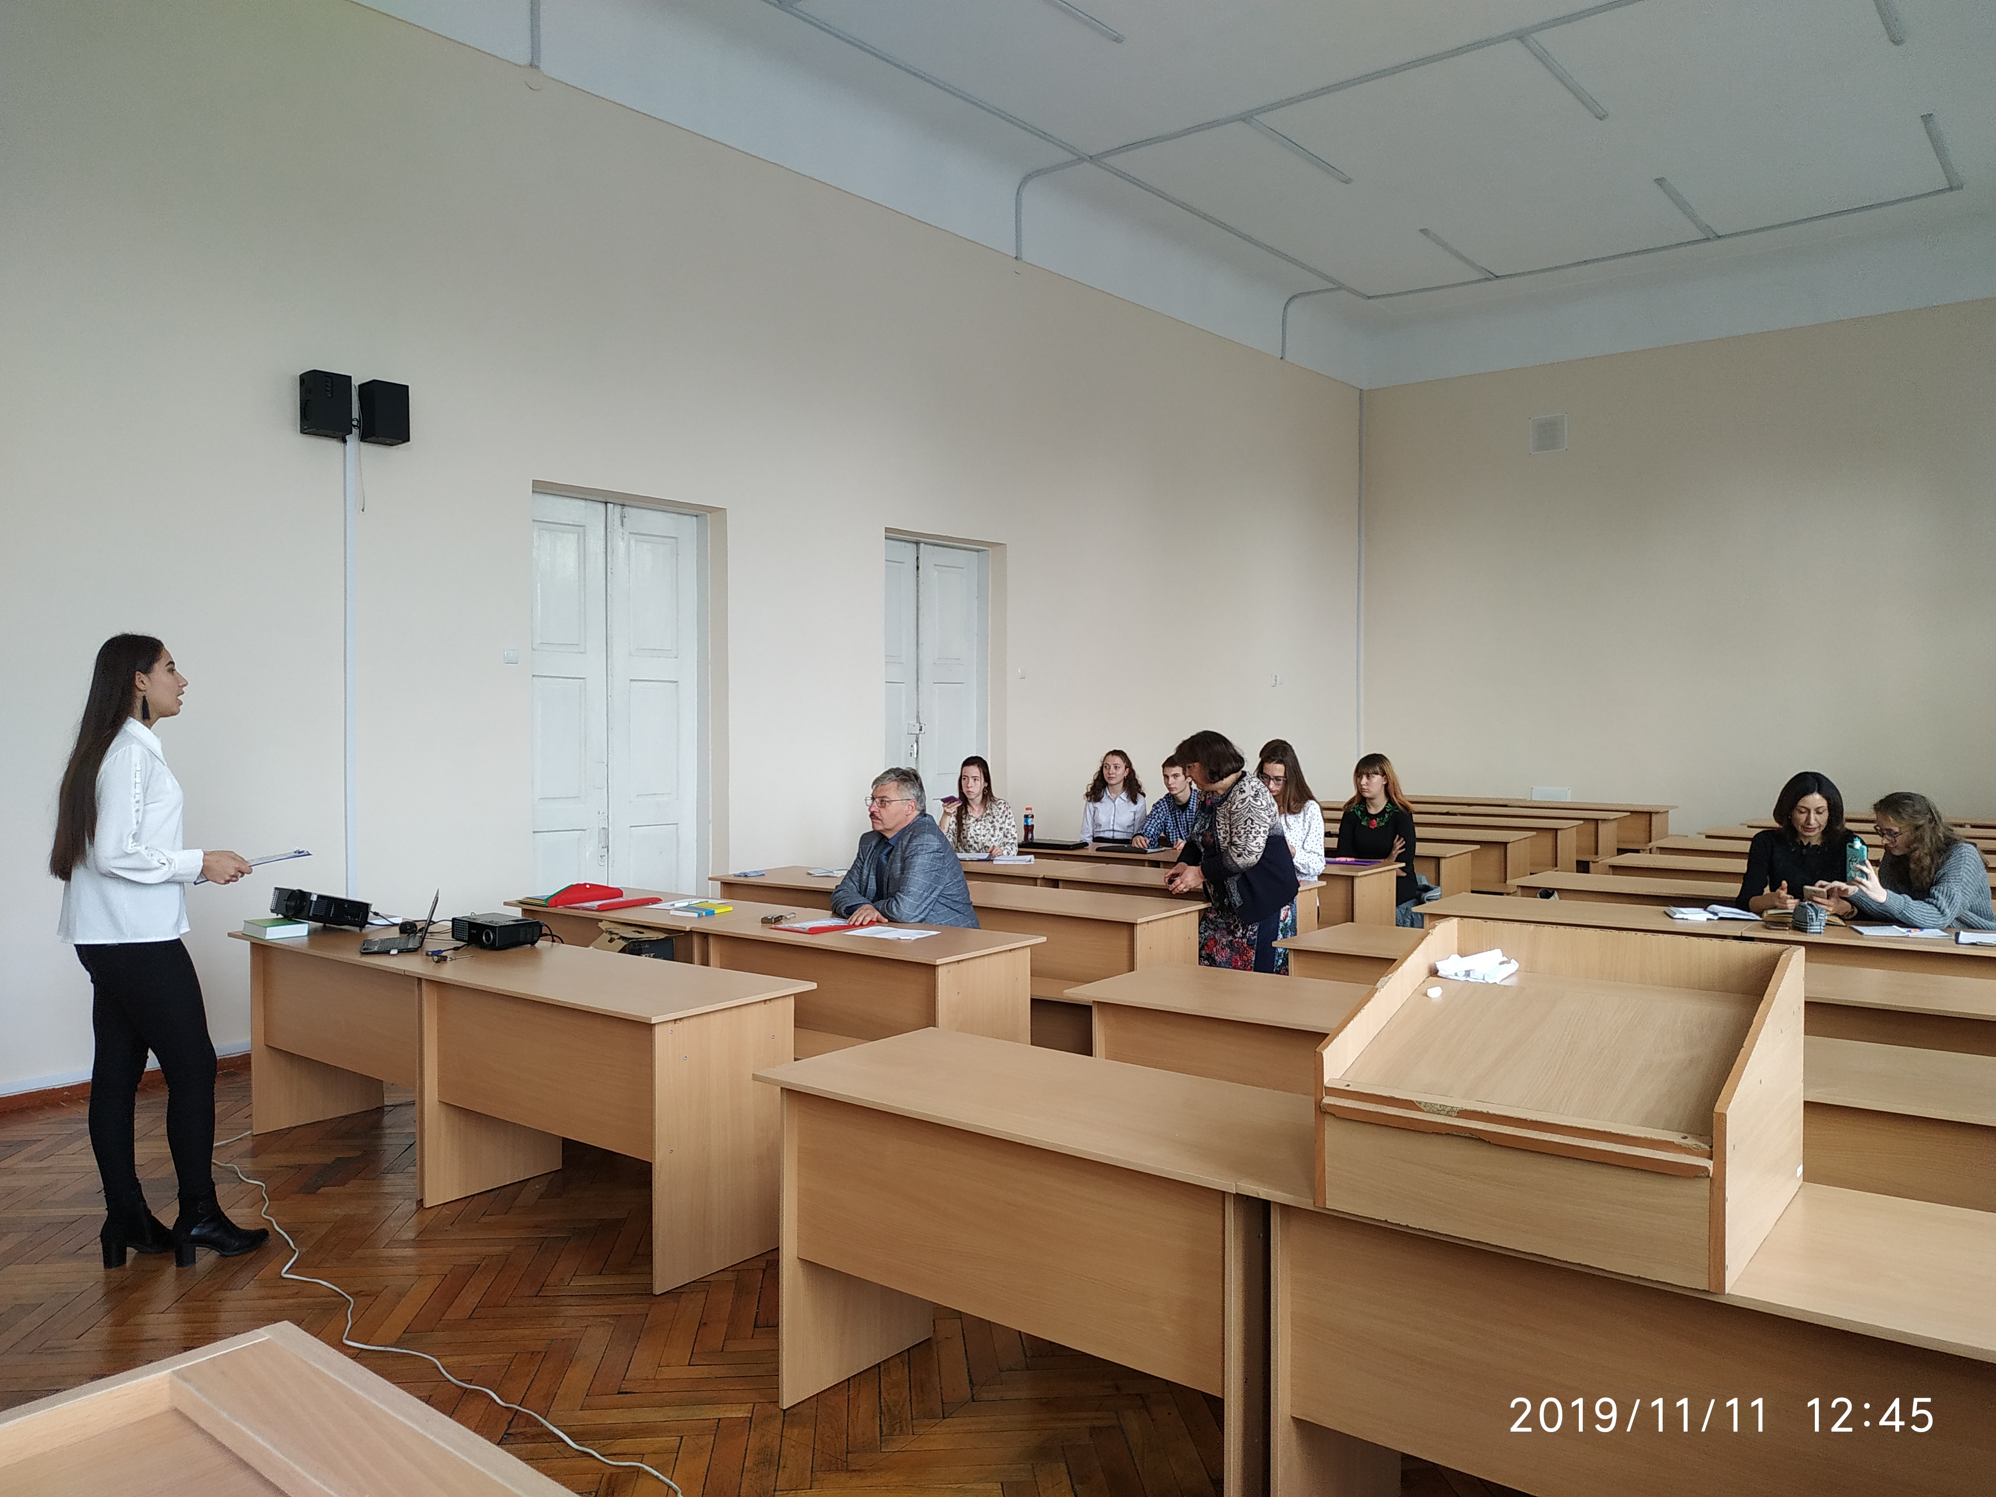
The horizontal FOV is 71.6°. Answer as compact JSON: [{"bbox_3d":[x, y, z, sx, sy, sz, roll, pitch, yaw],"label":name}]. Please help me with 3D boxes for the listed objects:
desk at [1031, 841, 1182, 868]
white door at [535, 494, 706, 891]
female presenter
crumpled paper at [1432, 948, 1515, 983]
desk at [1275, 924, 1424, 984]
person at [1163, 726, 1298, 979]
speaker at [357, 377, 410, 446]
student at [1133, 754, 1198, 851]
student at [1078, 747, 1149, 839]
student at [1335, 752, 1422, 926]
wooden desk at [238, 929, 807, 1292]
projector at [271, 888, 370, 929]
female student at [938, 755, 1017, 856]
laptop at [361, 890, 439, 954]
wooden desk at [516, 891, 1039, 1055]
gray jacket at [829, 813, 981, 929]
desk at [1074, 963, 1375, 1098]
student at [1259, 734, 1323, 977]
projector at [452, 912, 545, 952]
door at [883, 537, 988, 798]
[{"bbox_3d":[0.515,0.955,7.978,1.200,0.750,0.605,1,2,37],"label":"desk"},{"bbox_3d":[-2.151,-0.022,7.797,0.088,2.715,1.294,1,2,38],"label":"white door"},{"bbox_3d":[-2.347,0.559,3.877,0.460,1.757,0.500,1,2,38],"label":"female presenter"},{"bbox_3d":[0.874,0.396,2.515,0.132,0.049,0.088,1,2,38],"label":"crumpled paper"},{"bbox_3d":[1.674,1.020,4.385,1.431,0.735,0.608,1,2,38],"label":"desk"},{"bbox_3d":[0.905,0.666,5.304,0.530,1.470,0.480,-1,2,-15],"label":"person"},{"bbox_3d":[-2.787,-1.520,6.289,0.158,0.253,0.153,1,2,42],"label":"speaker"},{"bbox_3d":[1.051,0.689,7.983,0.500,1.280,0.680,1,2,37],"label":"student"},{"bbox_3d":[0.641,0.653,8.134,0.490,1.274,0.706,0,2,30],"label":"student"},{"bbox_3d":[1.941,0.668,7.109,0.490,1.274,0.706,1,2,38],"label":"student"},{"bbox_3d":[-1.685,1.054,4.603,2.458,0.731,0.597,1,2,38],"label":"wooden desk"},{"bbox_3d":[-2.458,0.582,5.026,0.299,0.103,0.225,1,-12,39],"label":"projector"},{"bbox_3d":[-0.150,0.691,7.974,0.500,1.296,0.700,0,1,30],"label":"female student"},{"bbox_3d":[-2.027,0.590,4.697,0.235,0.195,0.270,-1,1,-18],"label":"laptop"},{"bbox_3d":[-0.977,1.032,5.459,2.458,0.731,0.597,1,2,38],"label":"wooden desk"},{"bbox_3d":[-0.336,0.572,5.353,0.540,0.630,0.530,1,2,43],"label":"gray jacket"},{"bbox_3d":[0.852,1.060,3.812,1.229,0.731,0.597,1,2,38],"label":"desk"},{"bbox_3d":[1.399,0.657,6.787,0.470,1.402,0.650,1,2,38],"label":"student"},{"bbox_3d":[-1.705,0.628,4.735,0.290,0.085,0.185,1,2,40],"label":"projector"},{"bbox_3d":[-0.503,-0.095,9.885,0.088,2.715,1.294,1,2,38],"label":"door"}]

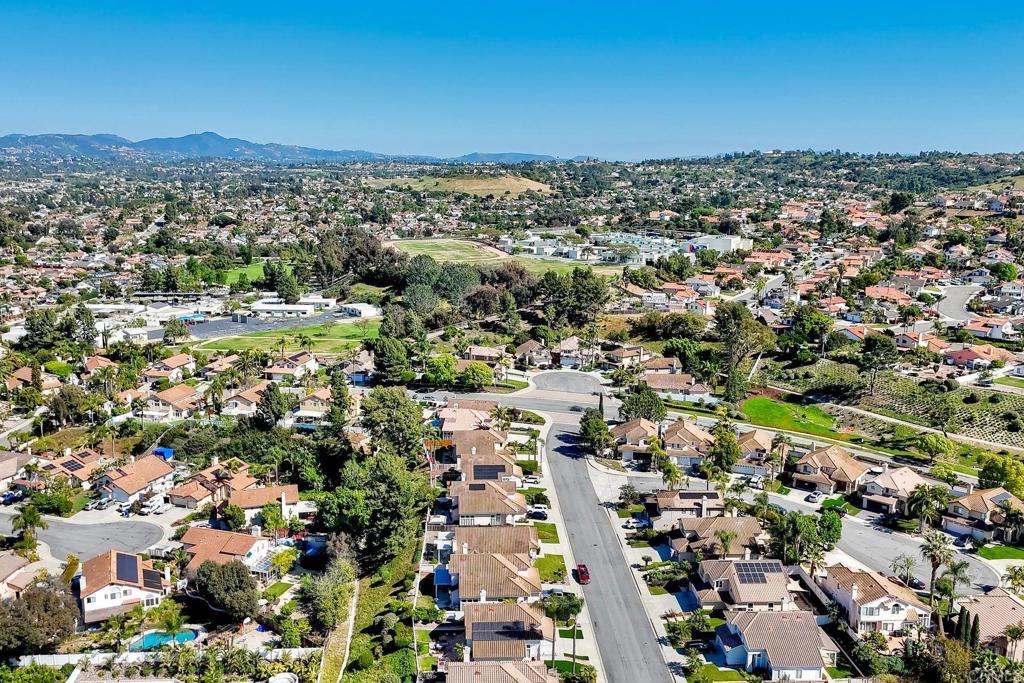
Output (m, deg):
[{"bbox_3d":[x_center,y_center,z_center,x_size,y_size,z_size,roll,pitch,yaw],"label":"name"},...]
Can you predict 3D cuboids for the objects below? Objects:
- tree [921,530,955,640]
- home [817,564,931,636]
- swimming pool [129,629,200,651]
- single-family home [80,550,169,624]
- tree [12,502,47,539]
[{"bbox_3d":[67.020,37.530,117.950,5.400,16.200,5.400,0,14,0],"label":"tree"},{"bbox_3d":[64.610,44.440,133.250,12.800,7.400,16.200,-1,14,-5],"label":"home"},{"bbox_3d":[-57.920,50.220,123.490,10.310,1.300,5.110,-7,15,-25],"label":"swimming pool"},{"bbox_3d":[-69.880,42.910,134.030,13.600,7.400,15.800,-7,16,-27],"label":"single-family home"},{"bbox_3d":[-108.920,41.050,168.030,7.100,9.200,7.100,0,14,0],"label":"tree"}]

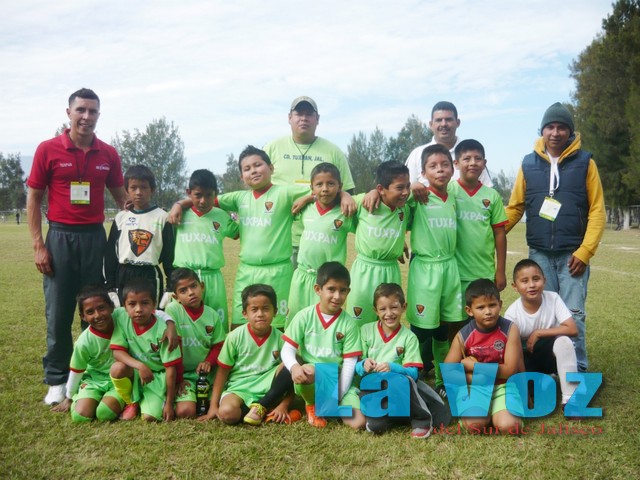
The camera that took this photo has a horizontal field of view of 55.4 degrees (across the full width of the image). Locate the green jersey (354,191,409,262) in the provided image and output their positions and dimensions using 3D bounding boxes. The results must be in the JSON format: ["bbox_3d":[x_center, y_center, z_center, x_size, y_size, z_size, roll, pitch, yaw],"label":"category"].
[{"bbox_3d":[0.358,-0.076,3.440,0.380,0.400,0.250,0,2,-12],"label":"green jersey"}]

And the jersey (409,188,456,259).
[{"bbox_3d":[0.655,-0.091,3.519,0.340,0.420,0.220,0,2,-10],"label":"jersey"}]

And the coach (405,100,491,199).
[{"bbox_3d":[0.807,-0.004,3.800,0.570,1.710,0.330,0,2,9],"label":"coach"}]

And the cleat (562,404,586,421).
[{"bbox_3d":[1.268,0.841,3.040,0.090,0.085,0.220,1,2,13],"label":"cleat"}]

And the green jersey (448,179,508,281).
[{"bbox_3d":[0.846,-0.054,3.500,0.460,0.580,0.260,0,2,8],"label":"green jersey"}]

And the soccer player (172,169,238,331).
[{"bbox_3d":[-0.647,0.231,3.450,0.420,1.270,0.280,0,2,-9],"label":"soccer player"}]

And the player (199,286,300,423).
[{"bbox_3d":[-0.373,0.571,3.224,0.500,0.670,0.500,0,2,-10],"label":"player"}]

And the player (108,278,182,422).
[{"bbox_3d":[-0.947,0.549,3.294,0.380,0.710,0.480,0,2,-10],"label":"player"}]

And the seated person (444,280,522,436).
[{"bbox_3d":[0.819,0.534,3.020,0.420,0.700,0.520,0,2,12],"label":"seated person"}]

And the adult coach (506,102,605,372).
[{"bbox_3d":[1.418,0.005,3.720,0.620,1.700,0.340,1,3,23],"label":"adult coach"}]

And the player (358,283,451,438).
[{"bbox_3d":[0.423,0.566,3.094,0.440,0.690,0.500,0,2,6],"label":"player"}]

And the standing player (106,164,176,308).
[{"bbox_3d":[-1.051,0.228,3.551,0.410,1.330,0.270,-1,2,-15],"label":"standing player"}]

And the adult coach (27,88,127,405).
[{"bbox_3d":[-1.365,0.023,3.433,0.580,1.750,0.360,-1,2,-25],"label":"adult coach"}]

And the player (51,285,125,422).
[{"bbox_3d":[-1.228,0.569,3.294,0.450,0.670,0.500,-1,2,-18],"label":"player"}]

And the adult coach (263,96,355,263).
[{"bbox_3d":[-0.095,-0.013,3.852,0.620,1.790,0.360,0,2,-2],"label":"adult coach"}]

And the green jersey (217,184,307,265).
[{"bbox_3d":[-0.323,-0.083,3.490,0.530,0.460,0.280,0,2,10],"label":"green jersey"}]

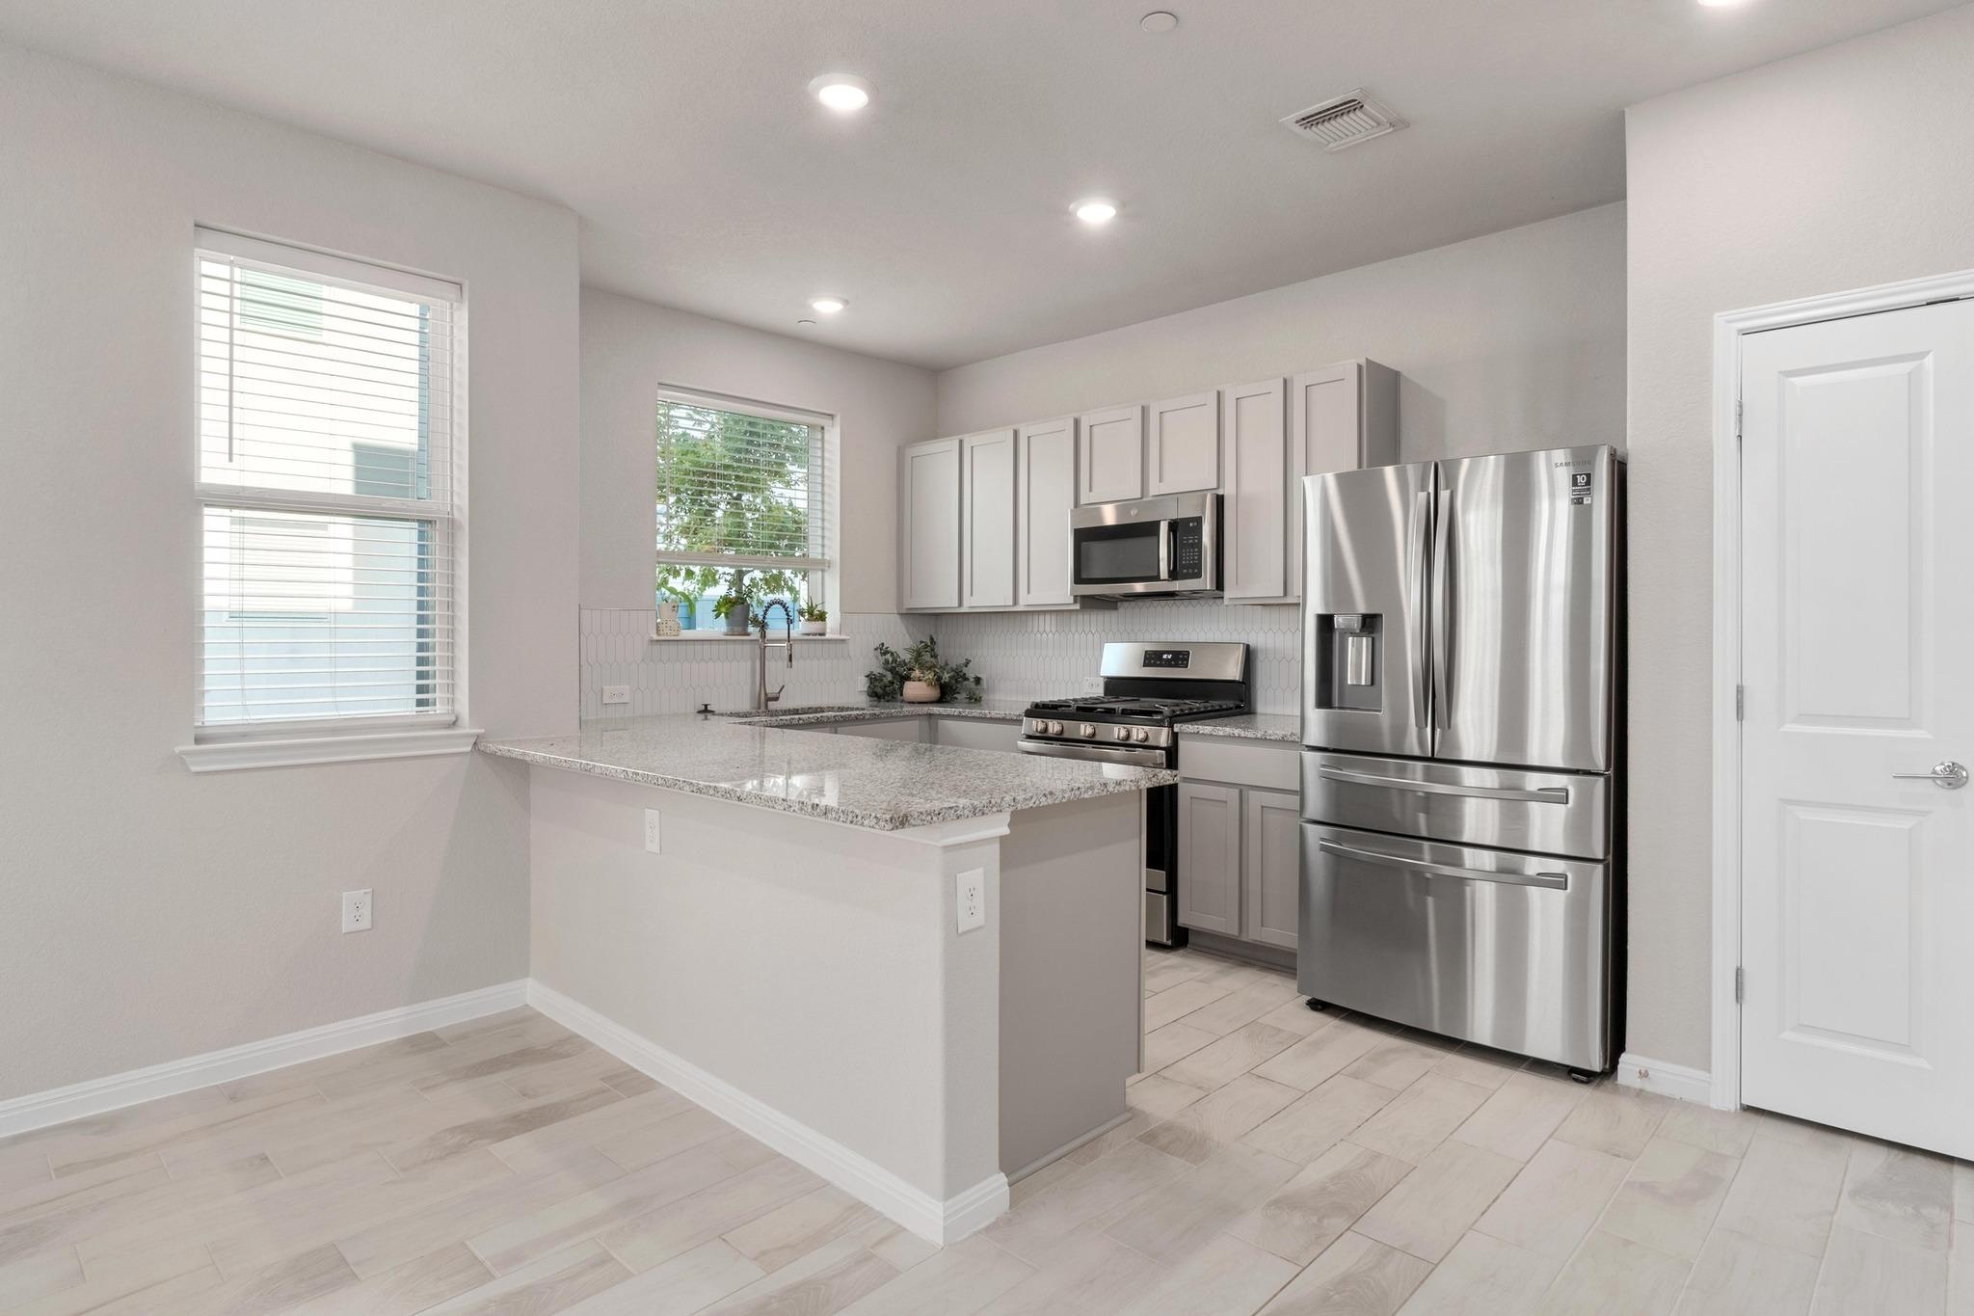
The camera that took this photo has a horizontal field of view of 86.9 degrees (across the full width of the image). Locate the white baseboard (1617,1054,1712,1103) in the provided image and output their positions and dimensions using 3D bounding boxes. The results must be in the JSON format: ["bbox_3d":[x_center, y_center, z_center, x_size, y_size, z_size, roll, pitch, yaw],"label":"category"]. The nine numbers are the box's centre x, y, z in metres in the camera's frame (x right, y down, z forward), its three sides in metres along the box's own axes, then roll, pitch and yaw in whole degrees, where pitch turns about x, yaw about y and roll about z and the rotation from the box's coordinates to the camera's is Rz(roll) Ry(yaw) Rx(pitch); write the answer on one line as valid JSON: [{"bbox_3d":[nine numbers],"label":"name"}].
[{"bbox_3d":[1.865,1.157,2.867,0.220,0.089,0.018,1,2,44],"label":"white baseboard"}]

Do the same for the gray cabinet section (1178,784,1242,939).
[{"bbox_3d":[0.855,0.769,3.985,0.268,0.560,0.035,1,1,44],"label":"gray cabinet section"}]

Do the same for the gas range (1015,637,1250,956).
[{"bbox_3d":[0.636,0.566,4.450,0.757,1.217,0.670,1,1,44],"label":"gas range"}]

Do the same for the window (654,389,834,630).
[{"bbox_3d":[-1.130,-0.651,4.981,0.100,1.120,1.006,1,1,44],"label":"window"}]

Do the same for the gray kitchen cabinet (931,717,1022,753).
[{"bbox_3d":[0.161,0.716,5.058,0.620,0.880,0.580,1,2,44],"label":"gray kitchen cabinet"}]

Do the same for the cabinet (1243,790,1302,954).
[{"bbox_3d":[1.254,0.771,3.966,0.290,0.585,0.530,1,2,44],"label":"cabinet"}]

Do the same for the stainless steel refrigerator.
[{"bbox_3d":[1.644,0.302,3.449,0.908,1.775,0.880,1,2,44],"label":"stainless steel refrigerator"}]

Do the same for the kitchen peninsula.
[{"bbox_3d":[-0.655,0.738,3.163,2.250,0.922,0.950,1,1,44],"label":"kitchen peninsula"}]

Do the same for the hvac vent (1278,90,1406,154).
[{"bbox_3d":[1.029,-1.544,3.002,0.247,0.020,0.285,1,1,44],"label":"hvac vent"}]

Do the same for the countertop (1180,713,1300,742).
[{"bbox_3d":[1.161,0.270,4.032,0.578,0.032,0.635,1,1,44],"label":"countertop"}]

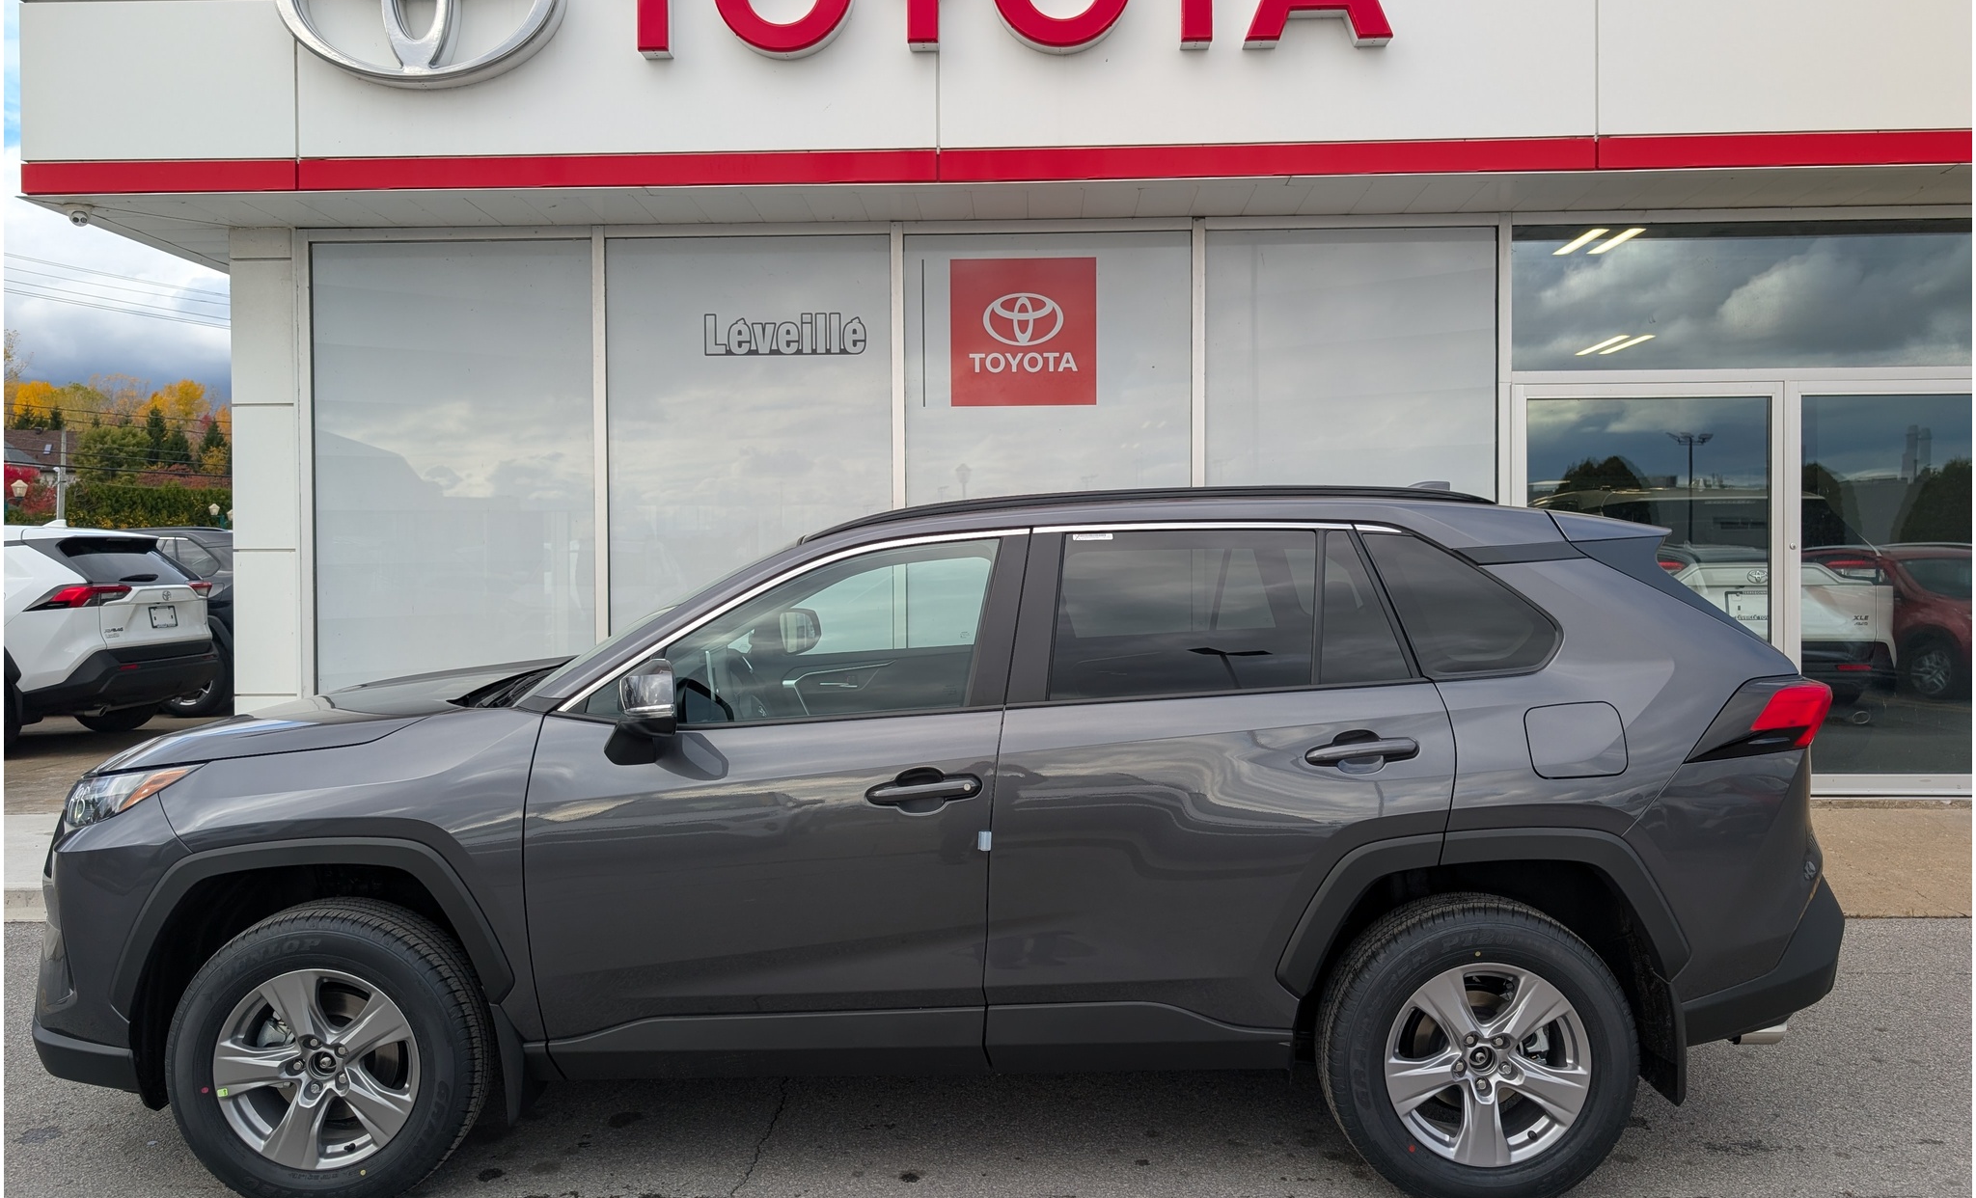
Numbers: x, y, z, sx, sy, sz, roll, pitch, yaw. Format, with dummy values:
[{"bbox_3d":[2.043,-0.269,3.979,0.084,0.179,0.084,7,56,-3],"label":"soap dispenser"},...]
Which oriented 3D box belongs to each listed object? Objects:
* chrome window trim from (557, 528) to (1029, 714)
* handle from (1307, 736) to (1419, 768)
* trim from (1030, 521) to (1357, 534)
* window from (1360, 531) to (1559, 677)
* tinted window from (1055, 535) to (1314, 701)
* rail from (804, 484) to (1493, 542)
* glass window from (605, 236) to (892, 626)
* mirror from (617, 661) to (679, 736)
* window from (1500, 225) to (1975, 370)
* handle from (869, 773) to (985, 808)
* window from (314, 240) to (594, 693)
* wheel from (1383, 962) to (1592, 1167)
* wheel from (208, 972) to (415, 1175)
[{"bbox_3d":[-0.459,0.048,3.296,1.115,0.432,0.150,0,0,1],"label":"chrome window trim"},{"bbox_3d":[0.852,0.347,3.142,0.261,0.072,0.055,0,0,1],"label":"handle"},{"bbox_3d":[0.509,-0.174,3.355,0.788,0.026,0.027,0,0,1],"label":"trim"},{"bbox_3d":[1.114,0.016,3.203,0.460,0.370,0.070,0,-19,1],"label":"window"},{"bbox_3d":[0.464,0.031,3.201,0.650,0.420,0.060,0,-19,1],"label":"tinted window"},{"bbox_3d":[0.398,-0.216,3.449,1.736,0.137,0.075,0,0,1],"label":"rail"},{"bbox_3d":[-1.237,-0.477,7.088,1.498,2.801,0.060,0,0,2],"label":"glass window"},{"bbox_3d":[-0.733,0.218,3.030,0.135,0.175,0.220,0,2,1],"label":"mirror"},{"bbox_3d":[4.067,-1.528,6.922,2.801,0.756,0.060,0,0,2],"label":"window"},{"bbox_3d":[-0.144,0.435,3.151,0.264,0.077,0.055,0,0,1],"label":"handle"},{"bbox_3d":[-2.782,-0.466,7.134,1.481,2.801,0.060,0,0,2],"label":"window"},{"bbox_3d":[1.142,1.056,3.215,0.470,0.470,0.200,0,2,1],"label":"wheel"},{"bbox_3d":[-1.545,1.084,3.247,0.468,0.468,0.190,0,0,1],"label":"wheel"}]

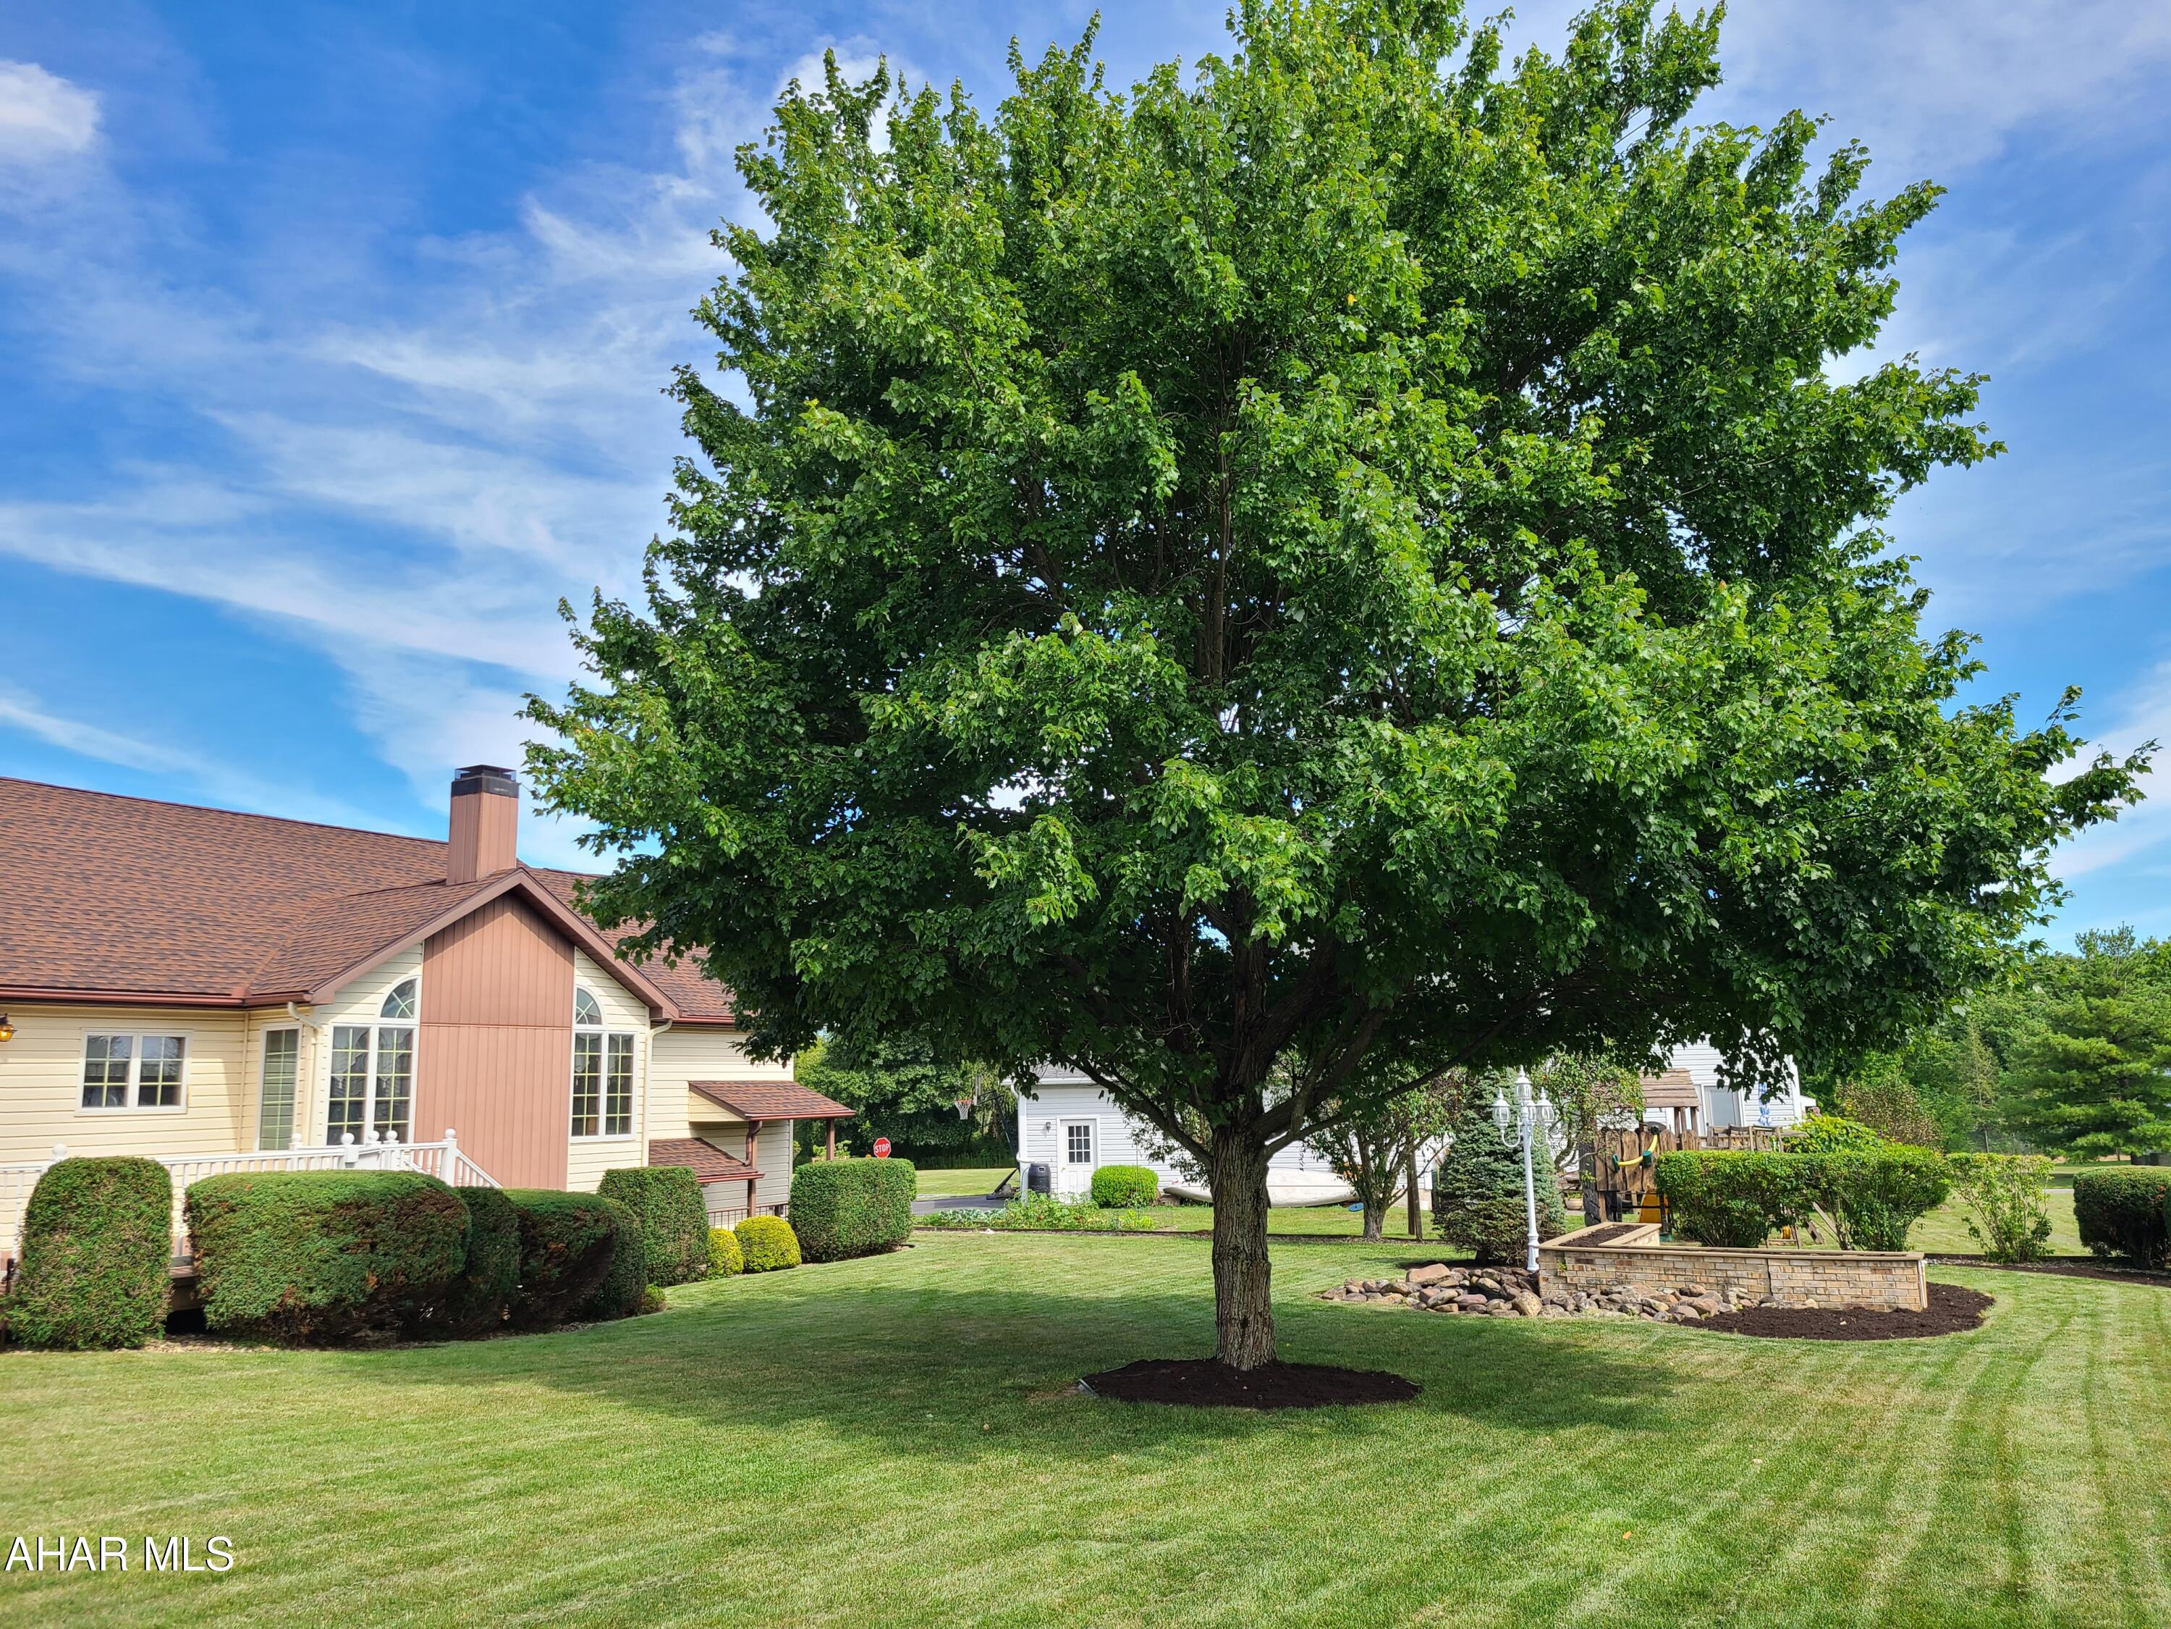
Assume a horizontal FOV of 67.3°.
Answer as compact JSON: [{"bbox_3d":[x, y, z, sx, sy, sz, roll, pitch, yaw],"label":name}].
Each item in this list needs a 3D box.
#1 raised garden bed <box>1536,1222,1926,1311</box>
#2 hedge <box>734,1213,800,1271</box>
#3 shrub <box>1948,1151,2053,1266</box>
[{"bbox_3d":[6.923,4.892,17.729,3.675,0.560,2.923,-3,-9,18],"label":"raised garden bed"},{"bbox_3d":[-3.772,5.089,19.400,0.750,0.630,0.750,-1,-9,0],"label":"hedge"},{"bbox_3d":[10.372,4.447,18.500,1.080,1.180,0.980,-6,-11,27],"label":"shrub"}]

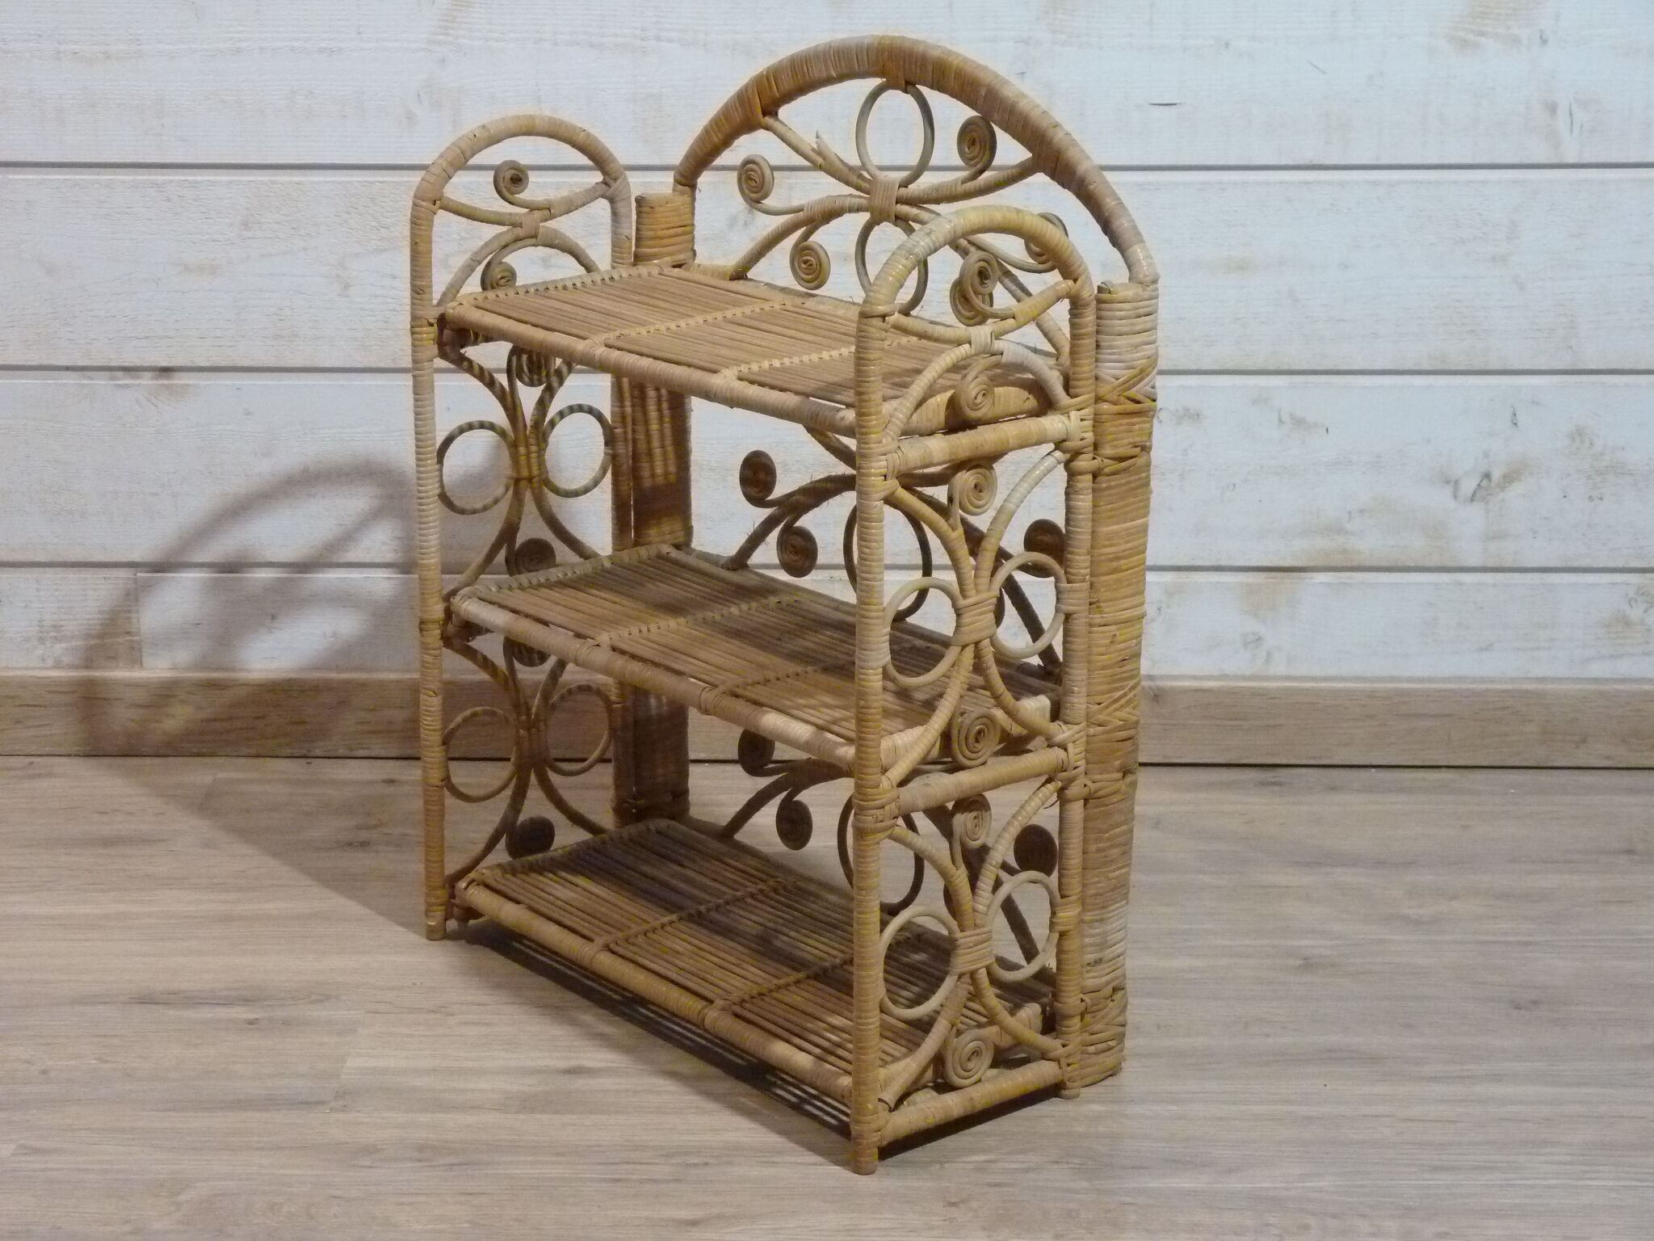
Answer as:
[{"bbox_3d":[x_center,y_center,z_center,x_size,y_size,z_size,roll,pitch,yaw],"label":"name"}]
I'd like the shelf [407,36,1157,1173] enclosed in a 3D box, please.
[{"bbox_3d":[-0.039,-0.048,2.100,0.223,0.616,0.479,-12,21,-37],"label":"shelf"}]

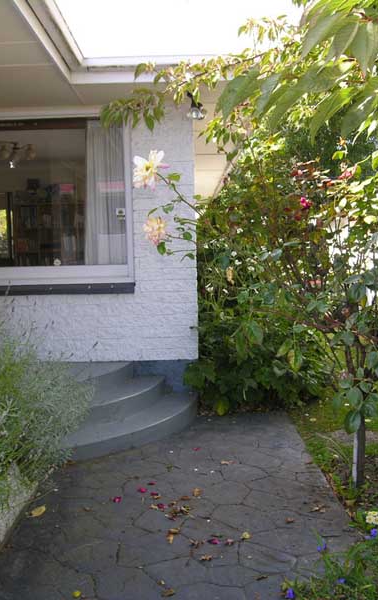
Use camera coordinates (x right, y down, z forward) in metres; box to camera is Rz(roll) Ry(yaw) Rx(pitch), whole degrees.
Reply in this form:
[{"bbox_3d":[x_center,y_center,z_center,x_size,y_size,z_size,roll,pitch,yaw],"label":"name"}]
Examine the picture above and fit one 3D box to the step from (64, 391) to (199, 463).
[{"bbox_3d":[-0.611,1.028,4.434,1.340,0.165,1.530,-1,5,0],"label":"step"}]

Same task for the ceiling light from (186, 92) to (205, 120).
[{"bbox_3d":[0.053,-1.592,4.564,0.170,0.236,0.180,-1,5,0],"label":"ceiling light"}]

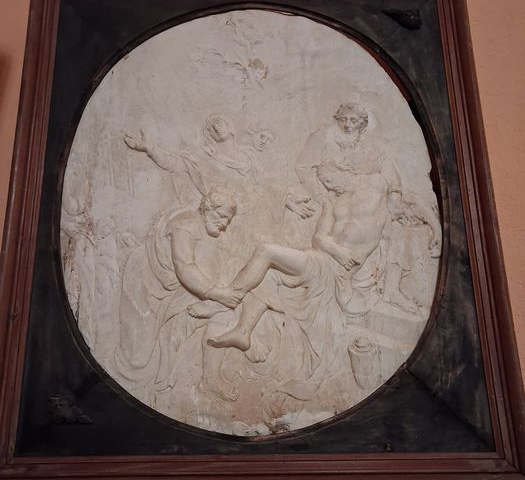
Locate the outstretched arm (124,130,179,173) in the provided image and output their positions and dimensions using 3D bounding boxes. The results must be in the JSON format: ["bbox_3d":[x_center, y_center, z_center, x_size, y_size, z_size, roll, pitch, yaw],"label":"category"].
[{"bbox_3d":[-0.228,-0.194,1.158,0.148,0.046,0.040,33,-14,9],"label":"outstretched arm"}]

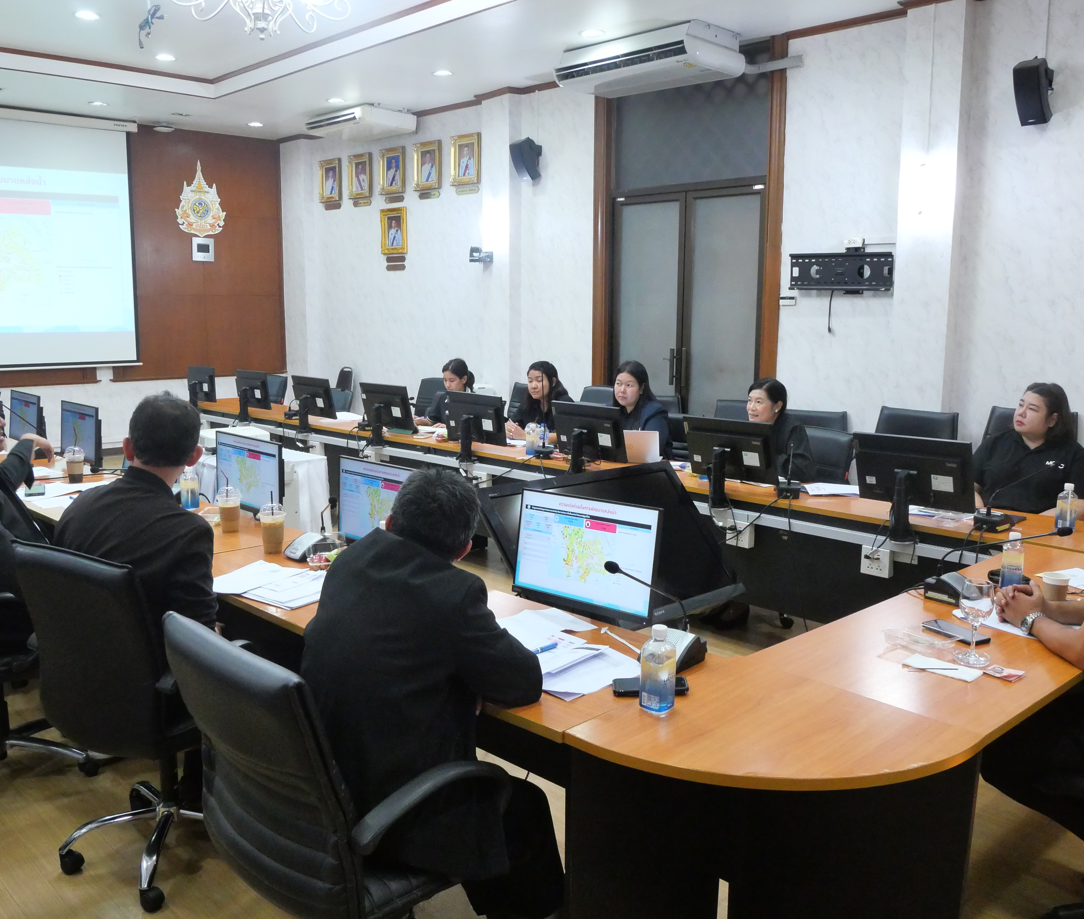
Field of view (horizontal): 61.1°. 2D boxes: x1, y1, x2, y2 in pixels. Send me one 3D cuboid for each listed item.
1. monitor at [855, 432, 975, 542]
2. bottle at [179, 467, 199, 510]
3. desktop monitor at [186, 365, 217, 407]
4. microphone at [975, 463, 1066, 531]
[{"bbox_3d":[1.433,0.109,3.556,0.456,0.402,0.167,9,14,43],"label":"monitor"},{"bbox_3d":[-1.544,0.118,4.012,0.069,0.196,0.069,9,14,43],"label":"bottle"},{"bbox_3d":[-3.053,-0.677,8.225,0.490,0.310,0.070,9,22,44],"label":"desktop monitor"},{"bbox_3d":[1.848,0.147,3.599,0.412,0.221,0.171,-7,12,-31],"label":"microphone"}]

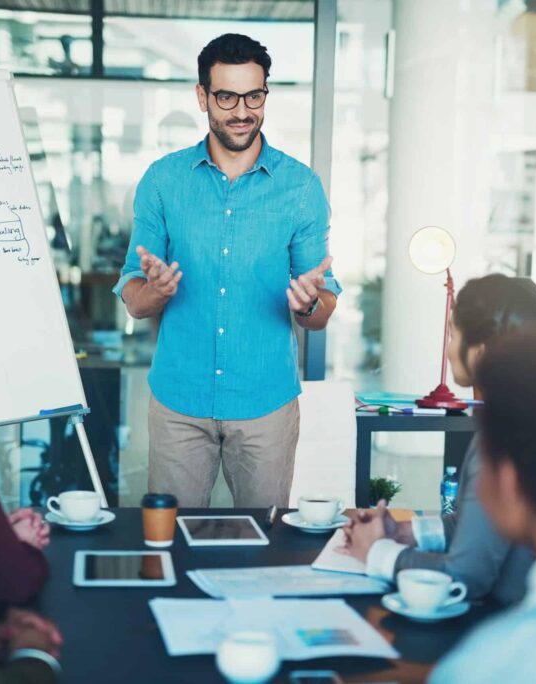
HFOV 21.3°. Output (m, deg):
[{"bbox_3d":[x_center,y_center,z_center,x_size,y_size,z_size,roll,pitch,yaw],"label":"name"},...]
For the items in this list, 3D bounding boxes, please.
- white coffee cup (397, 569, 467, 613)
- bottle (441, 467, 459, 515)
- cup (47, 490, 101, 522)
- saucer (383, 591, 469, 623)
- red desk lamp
[{"bbox_3d":[0.291,0.443,2.509,0.120,0.059,0.093,2,7,6],"label":"white coffee cup"},{"bbox_3d":[0.578,0.482,4.500,0.057,0.180,0.057,1,7,0],"label":"bottle"},{"bbox_3d":[-0.418,0.359,3.072,0.116,0.058,0.090,0,7,-11],"label":"cup"},{"bbox_3d":[0.280,0.469,2.513,0.152,0.021,0.152,1,7,0],"label":"saucer"},{"bbox_3d":[0.561,-0.077,4.680,0.190,0.585,0.210,2,7,7],"label":"red desk lamp"}]

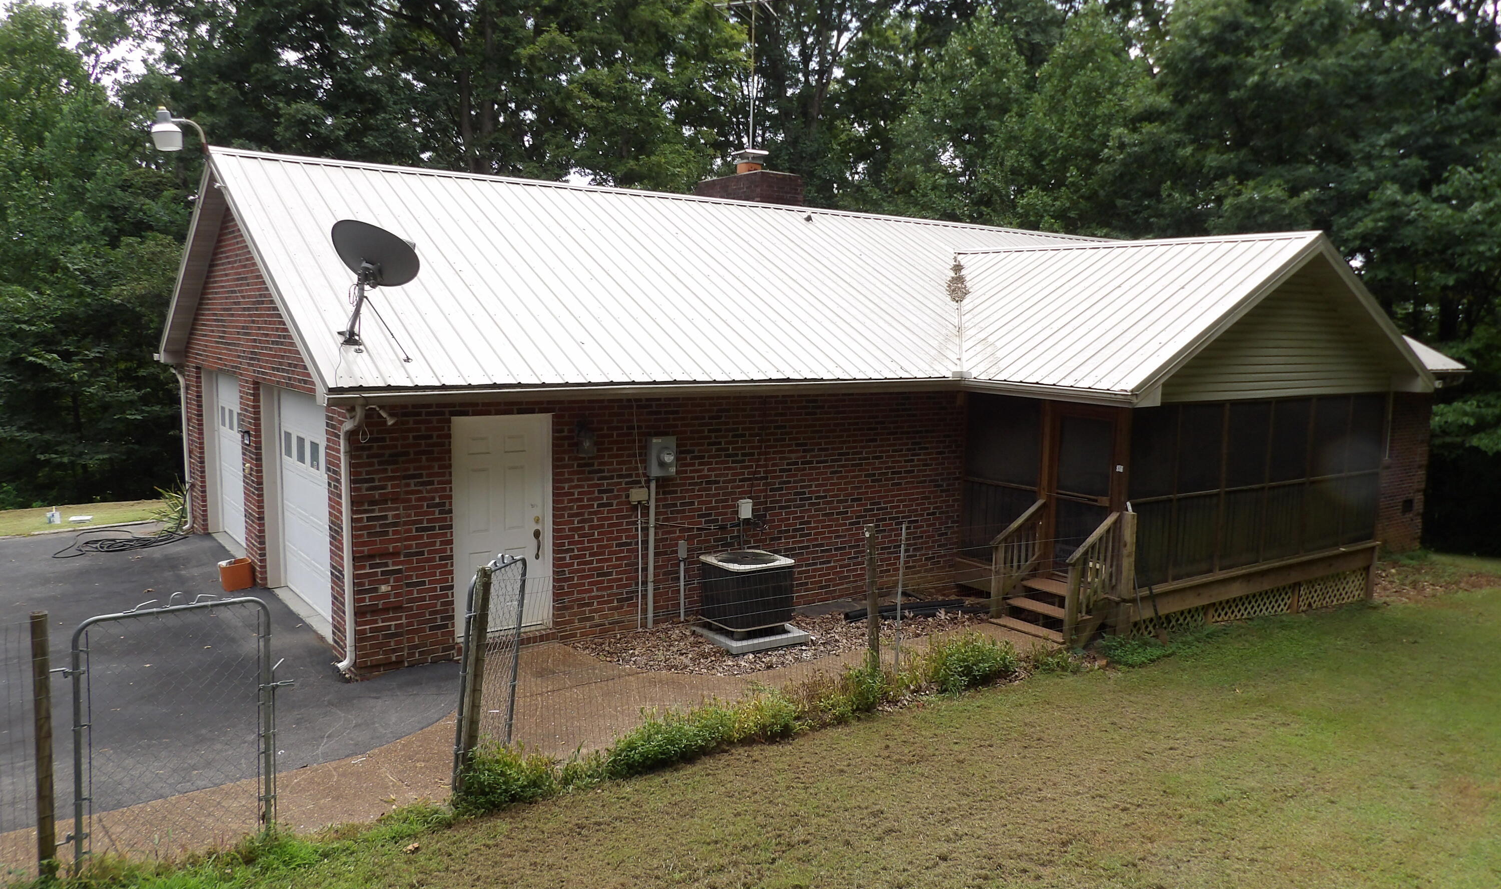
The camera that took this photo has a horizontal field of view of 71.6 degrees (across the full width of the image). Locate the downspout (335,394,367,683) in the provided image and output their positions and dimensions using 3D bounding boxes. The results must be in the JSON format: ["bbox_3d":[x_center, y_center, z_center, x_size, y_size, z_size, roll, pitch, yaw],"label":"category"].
[{"bbox_3d":[-3.307,0.808,8.599,0.180,2.398,0.485,-4,8,-36],"label":"downspout"}]

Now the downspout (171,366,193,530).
[{"bbox_3d":[-8.745,0.032,15.998,0.153,2.523,0.521,-4,8,-36],"label":"downspout"}]

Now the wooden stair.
[{"bbox_3d":[3.385,1.911,11.840,0.790,0.449,1.060,-4,8,-36],"label":"wooden stair"}]

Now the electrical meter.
[{"bbox_3d":[-0.866,0.123,10.473,0.292,0.392,0.198,-4,8,-36],"label":"electrical meter"}]

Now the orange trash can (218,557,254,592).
[{"bbox_3d":[-5.931,1.510,12.008,0.345,0.300,0.250,-8,11,-36],"label":"orange trash can"}]

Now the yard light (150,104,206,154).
[{"bbox_3d":[-6.362,-3.503,11.596,0.539,0.489,0.296,-4,8,-36],"label":"yard light"}]

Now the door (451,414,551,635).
[{"bbox_3d":[-2.313,0.748,9.690,0.974,2.061,0.117,-4,8,-36],"label":"door"}]

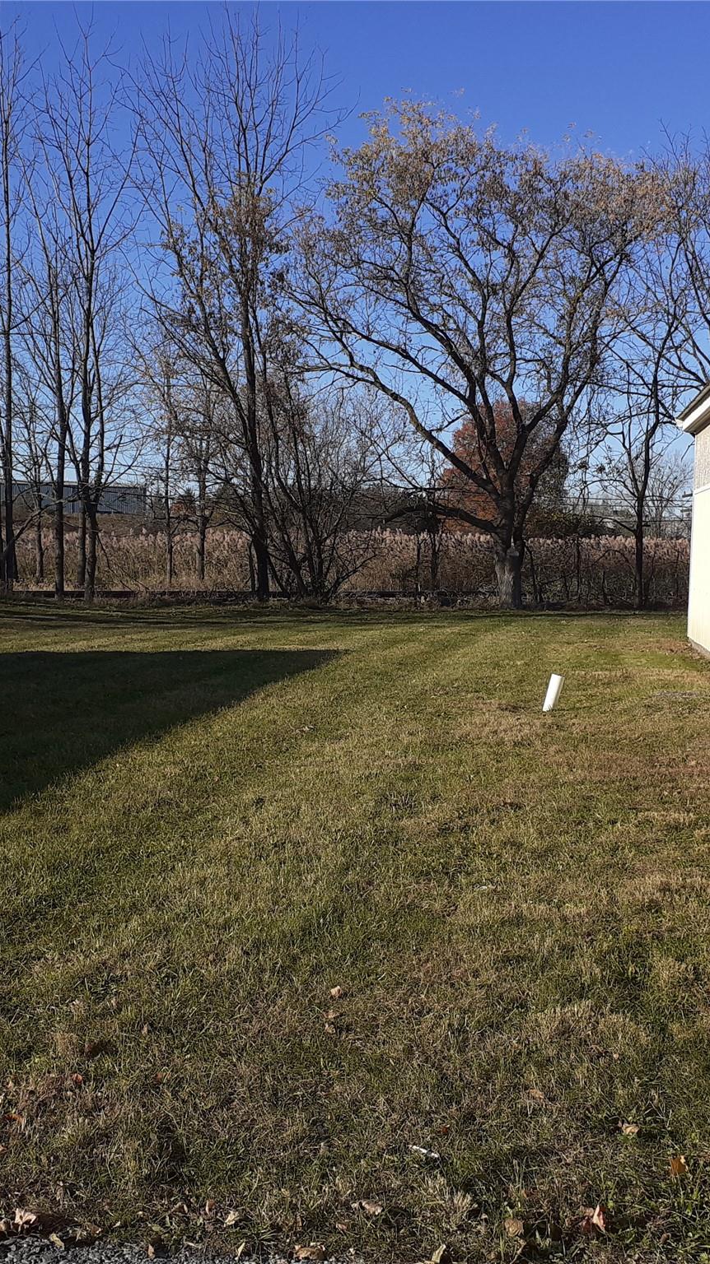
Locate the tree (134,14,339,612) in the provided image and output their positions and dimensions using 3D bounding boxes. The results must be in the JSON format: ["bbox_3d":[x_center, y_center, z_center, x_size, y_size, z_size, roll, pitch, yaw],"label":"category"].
[{"bbox_3d":[-3.184,-8.529,34.740,5.360,15.440,5.090,1,4,0],"label":"tree"}]

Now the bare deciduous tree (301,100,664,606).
[{"bbox_3d":[3.217,-6.943,33.285,9.200,12.700,8.470,1,4,0],"label":"bare deciduous tree"}]

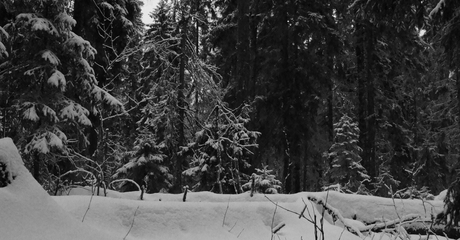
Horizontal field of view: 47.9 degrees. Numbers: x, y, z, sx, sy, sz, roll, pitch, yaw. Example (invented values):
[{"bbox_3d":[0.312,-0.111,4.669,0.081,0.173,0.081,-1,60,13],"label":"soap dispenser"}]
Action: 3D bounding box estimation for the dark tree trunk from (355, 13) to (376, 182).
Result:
[{"bbox_3d":[4.451,-0.723,17.000,0.500,5.500,0.480,0,-7,0],"label":"dark tree trunk"}]

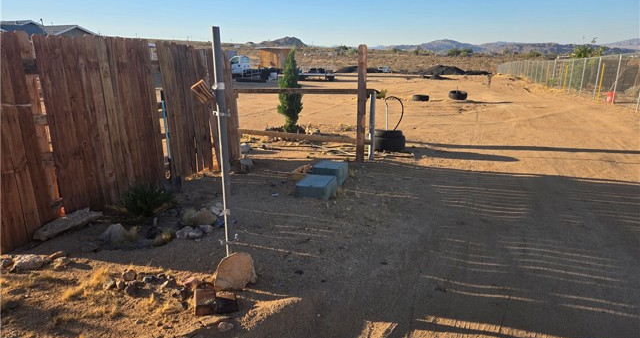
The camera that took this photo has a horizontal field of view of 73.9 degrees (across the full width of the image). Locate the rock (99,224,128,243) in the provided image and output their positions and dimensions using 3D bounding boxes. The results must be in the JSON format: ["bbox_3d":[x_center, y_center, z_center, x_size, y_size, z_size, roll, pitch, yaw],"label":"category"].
[{"bbox_3d":[-1.943,0.607,4.030,0.250,0.170,0.210,0,15,0],"label":"rock"}]

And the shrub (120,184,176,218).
[{"bbox_3d":[-1.916,0.357,4.750,0.620,0.370,0.560,0,15,0],"label":"shrub"}]

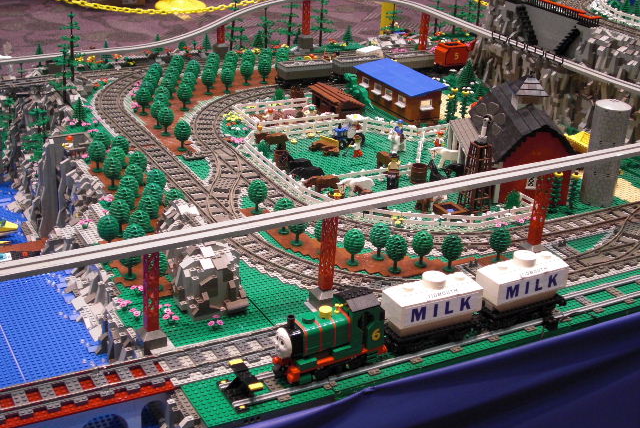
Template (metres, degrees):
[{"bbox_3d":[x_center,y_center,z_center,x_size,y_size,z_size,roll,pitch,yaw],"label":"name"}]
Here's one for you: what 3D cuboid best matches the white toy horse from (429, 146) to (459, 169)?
[{"bbox_3d":[0.251,-0.112,1.915,0.062,0.043,0.017,2,25,-2],"label":"white toy horse"}]

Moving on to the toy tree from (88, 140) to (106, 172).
[{"bbox_3d":[-0.413,-0.107,1.784,0.033,0.062,0.033,-9,27,-27],"label":"toy tree"}]

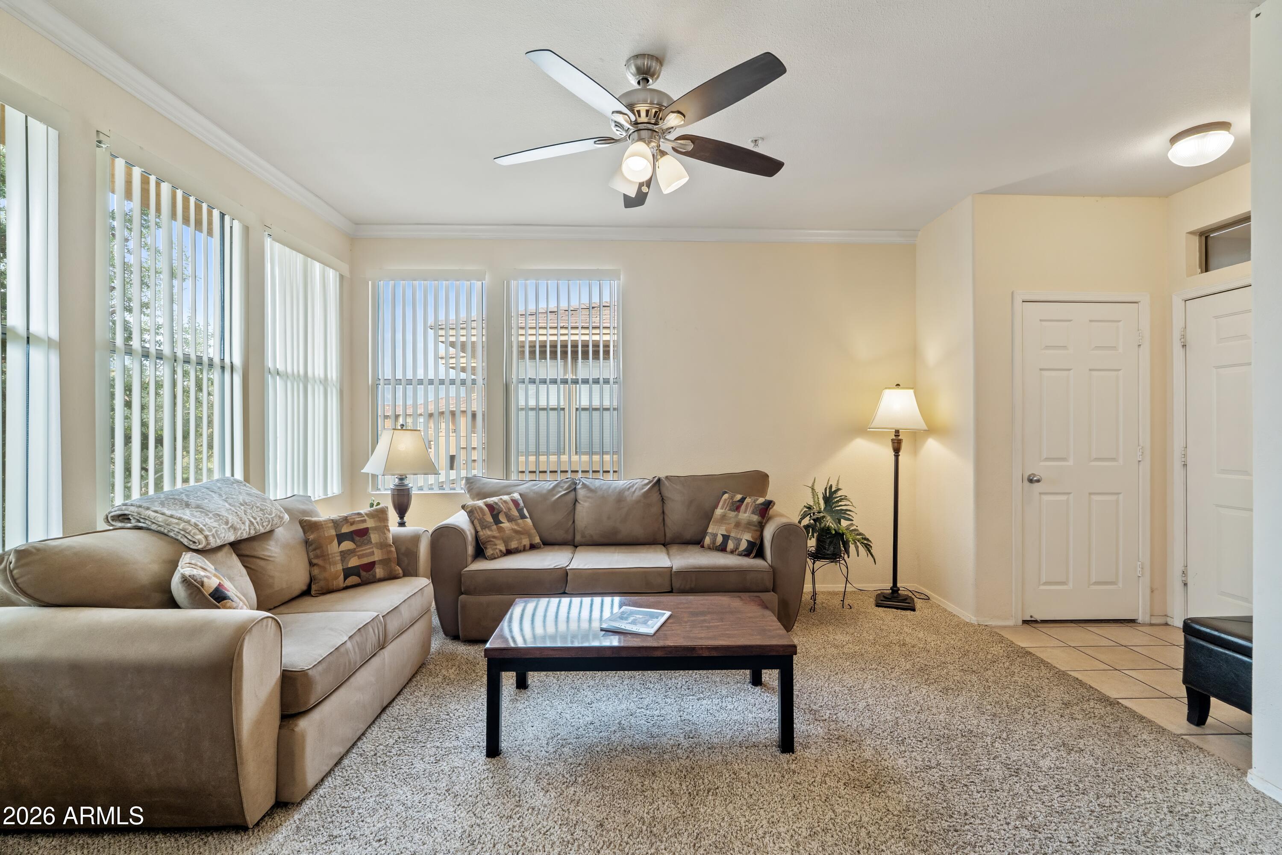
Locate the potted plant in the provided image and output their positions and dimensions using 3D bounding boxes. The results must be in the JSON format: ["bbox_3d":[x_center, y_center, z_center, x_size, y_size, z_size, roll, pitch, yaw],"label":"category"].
[{"bbox_3d":[1.378,0.650,4.032,0.520,0.590,0.460,0,0,0],"label":"potted plant"}]

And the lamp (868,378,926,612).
[{"bbox_3d":[1.826,0.474,4.061,0.375,1.560,0.375,0,0,27],"label":"lamp"}]

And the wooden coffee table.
[{"bbox_3d":[-0.006,1.046,2.490,1.205,0.425,0.620,0,0,-1],"label":"wooden coffee table"}]

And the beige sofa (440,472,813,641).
[{"bbox_3d":[-0.135,0.790,3.837,2.270,0.935,0.890,0,0,-3],"label":"beige sofa"}]

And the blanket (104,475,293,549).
[{"bbox_3d":[-1.755,0.349,2.331,0.400,0.145,0.570,19,0,0],"label":"blanket"}]

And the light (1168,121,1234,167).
[{"bbox_3d":[2.820,-1.425,2.869,0.240,0.116,0.240,0,0,-1],"label":"light"}]

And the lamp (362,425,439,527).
[{"bbox_3d":[-1.557,0.335,3.701,0.370,0.715,0.370,0,0,-44],"label":"lamp"}]

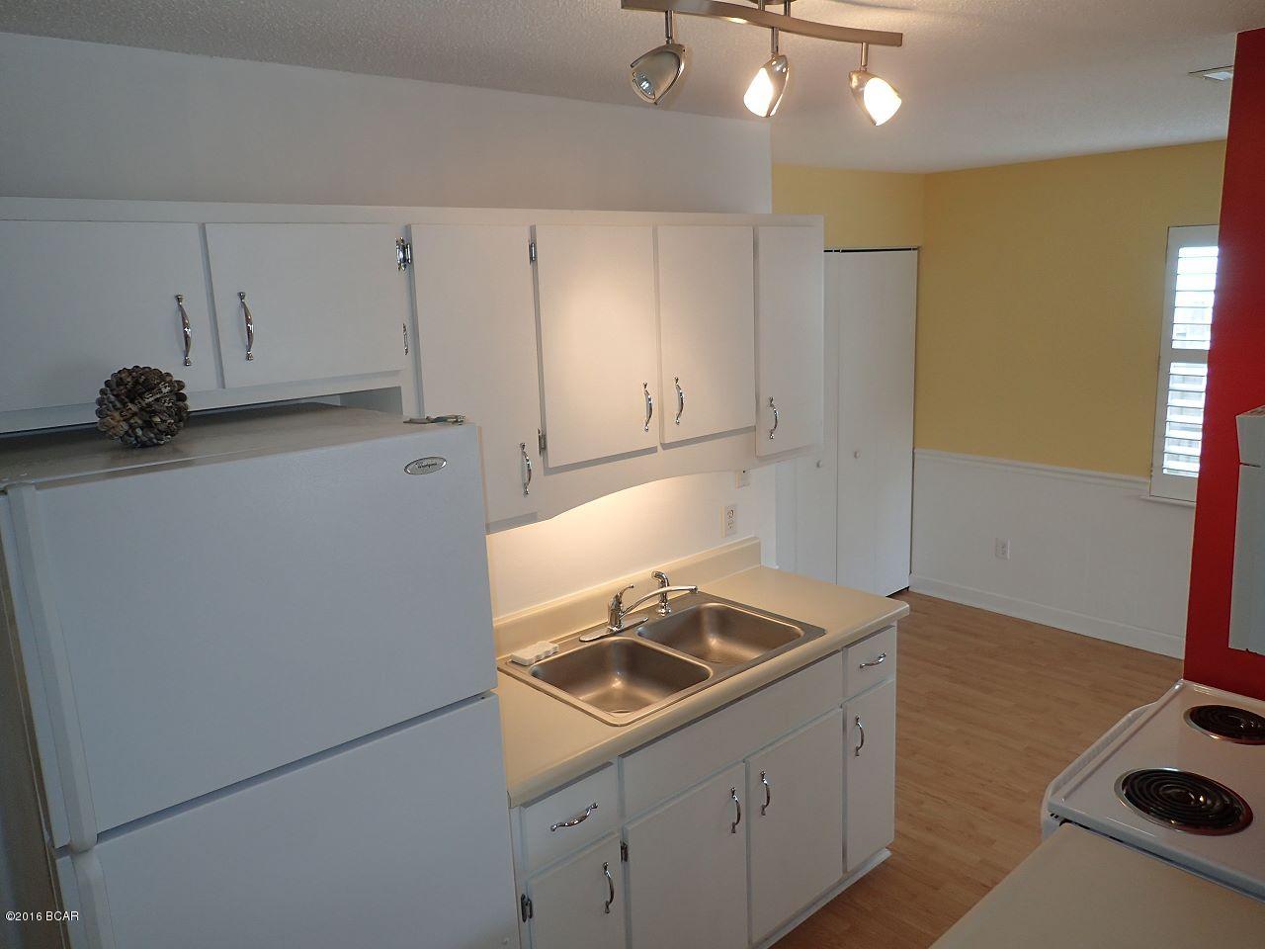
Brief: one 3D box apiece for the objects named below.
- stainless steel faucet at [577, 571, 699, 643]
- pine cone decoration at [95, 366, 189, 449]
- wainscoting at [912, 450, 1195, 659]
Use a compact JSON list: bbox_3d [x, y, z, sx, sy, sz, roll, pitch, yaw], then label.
[{"bbox_3d":[0.025,0.417,2.828,0.340,0.138,0.225,-13,16,-40],"label":"stainless steel faucet"},{"bbox_3d":[-0.834,-0.115,1.558,0.139,0.139,0.139,-13,16,-40],"label":"pine cone decoration"},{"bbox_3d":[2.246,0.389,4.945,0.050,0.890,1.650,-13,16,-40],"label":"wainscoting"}]

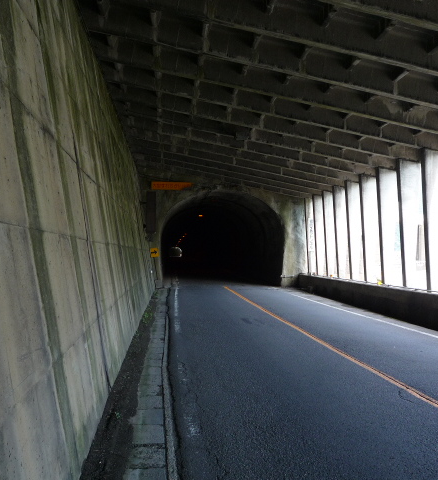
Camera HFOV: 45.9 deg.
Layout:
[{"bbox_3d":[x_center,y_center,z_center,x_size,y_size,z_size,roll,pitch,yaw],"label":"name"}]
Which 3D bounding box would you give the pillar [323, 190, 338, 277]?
[{"bbox_3d":[4.482,-0.255,20.811,0.540,3.471,0.212,0,-2,-6],"label":"pillar"}]

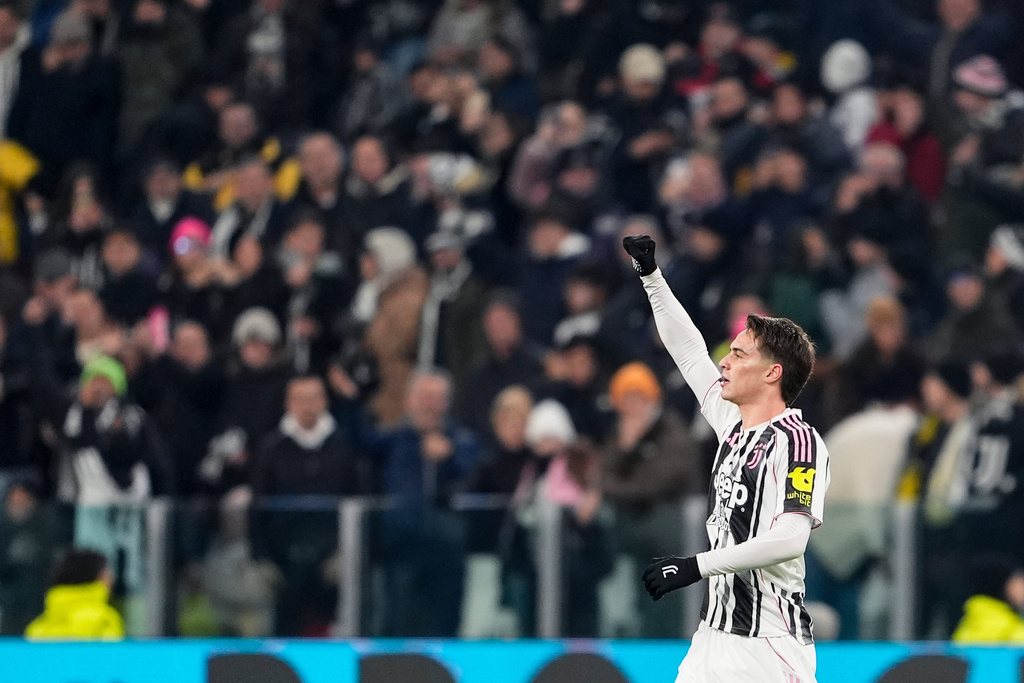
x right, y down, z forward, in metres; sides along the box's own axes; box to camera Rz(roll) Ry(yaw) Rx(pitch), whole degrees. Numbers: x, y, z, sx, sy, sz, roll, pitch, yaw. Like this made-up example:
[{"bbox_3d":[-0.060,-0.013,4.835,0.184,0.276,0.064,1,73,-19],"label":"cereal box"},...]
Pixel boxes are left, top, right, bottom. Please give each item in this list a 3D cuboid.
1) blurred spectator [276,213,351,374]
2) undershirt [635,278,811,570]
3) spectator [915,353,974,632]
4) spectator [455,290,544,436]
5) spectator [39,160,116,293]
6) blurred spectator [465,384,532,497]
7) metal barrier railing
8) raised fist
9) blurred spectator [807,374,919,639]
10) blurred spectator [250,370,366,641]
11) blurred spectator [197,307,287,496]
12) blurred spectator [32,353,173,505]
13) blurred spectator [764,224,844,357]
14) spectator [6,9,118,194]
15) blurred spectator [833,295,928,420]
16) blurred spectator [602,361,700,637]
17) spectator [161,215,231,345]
[{"bbox_3d":[-0.916,0.225,52.500,0.500,1.640,0.380,0,-1,9],"label":"blurred spectator"},{"bbox_3d":[0.587,0.226,31.000,0.380,0.860,0.500,1,-2,-35],"label":"undershirt"},{"bbox_3d":[1.801,0.939,47.481,0.420,1.720,0.500,1,-2,-41],"label":"spectator"},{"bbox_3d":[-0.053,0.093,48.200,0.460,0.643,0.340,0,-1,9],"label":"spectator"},{"bbox_3d":[-1.901,0.059,49.882,0.480,1.680,0.380,0,-1,0],"label":"spectator"},{"bbox_3d":[-0.021,0.961,43.200,0.480,1.580,0.360,0,-2,9],"label":"blurred spectator"},{"bbox_3d":[-0.094,1.089,42.000,3.200,1.050,0.080,0,-2,0],"label":"metal barrier railing"},{"bbox_3d":[0.352,-0.237,31.400,0.100,0.115,0.095,-11,-1,-38],"label":"raised fist"},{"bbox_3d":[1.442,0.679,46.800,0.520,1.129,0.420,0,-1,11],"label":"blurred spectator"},{"bbox_3d":[-0.850,1.012,47.481,0.520,1.740,0.380,0,-1,0],"label":"blurred spectator"},{"bbox_3d":[-1.123,0.706,48.281,0.520,1.700,0.400,0,-1,9],"label":"blurred spectator"},{"bbox_3d":[-1.914,0.896,52.976,0.580,1.680,0.400,0,-2,9],"label":"blurred spectator"},{"bbox_3d":[1.159,0.390,44.800,0.500,1.680,0.380,0,-2,9],"label":"blurred spectator"},{"bbox_3d":[-2.026,-0.627,51.281,0.520,1.740,0.400,0,-1,14],"label":"spectator"},{"bbox_3d":[1.422,0.679,43.900,0.500,1.680,0.380,0,-2,9],"label":"blurred spectator"},{"bbox_3d":[0.523,0.903,43.000,0.520,1.650,0.400,0,-2,11],"label":"blurred spectator"},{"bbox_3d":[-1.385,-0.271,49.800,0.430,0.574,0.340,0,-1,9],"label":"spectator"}]

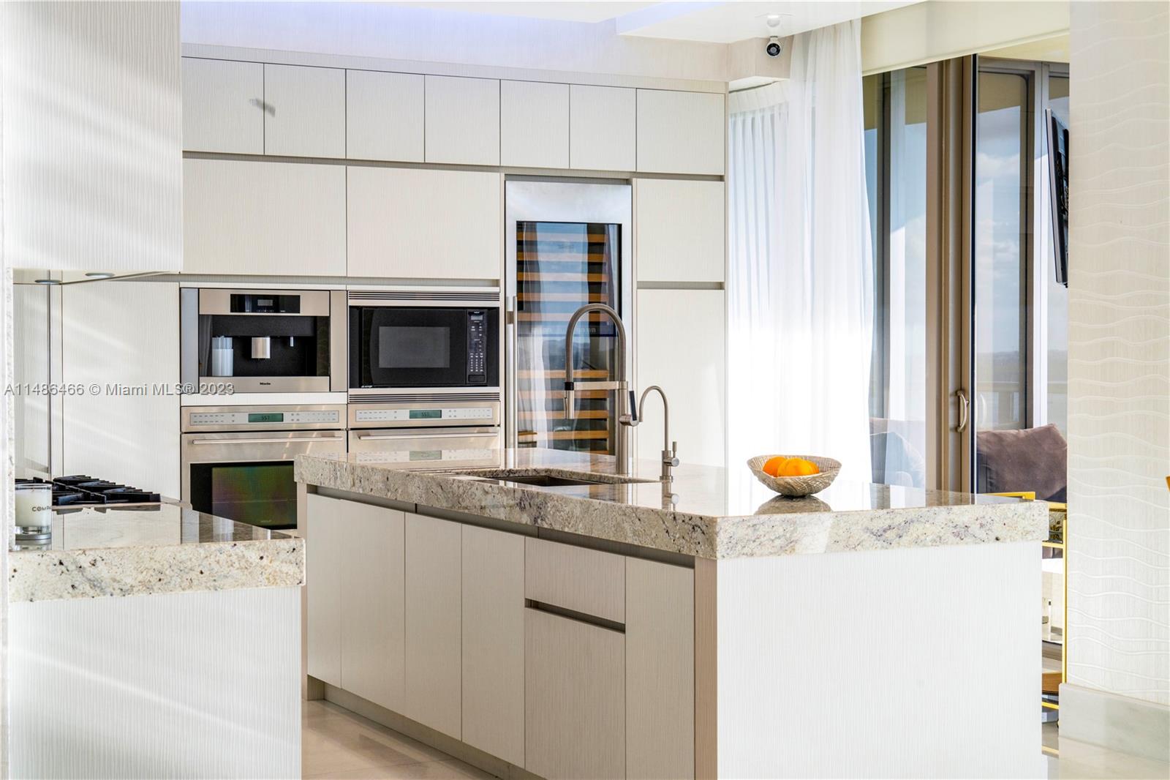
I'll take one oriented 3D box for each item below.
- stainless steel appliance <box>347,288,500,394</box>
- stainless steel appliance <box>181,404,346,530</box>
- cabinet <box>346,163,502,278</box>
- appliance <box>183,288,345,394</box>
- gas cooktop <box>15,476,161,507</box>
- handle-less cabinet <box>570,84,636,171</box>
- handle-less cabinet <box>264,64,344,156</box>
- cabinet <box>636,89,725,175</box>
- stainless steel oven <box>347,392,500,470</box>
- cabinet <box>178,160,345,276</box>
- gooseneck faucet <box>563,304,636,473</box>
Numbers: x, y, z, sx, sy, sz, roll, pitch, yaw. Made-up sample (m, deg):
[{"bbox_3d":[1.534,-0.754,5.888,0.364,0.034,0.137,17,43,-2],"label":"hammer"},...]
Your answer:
[{"bbox_3d":[-0.856,-0.227,8.629,0.757,0.495,0.500,-1,1,-25],"label":"stainless steel appliance"},{"bbox_3d":[-1.555,0.424,8.307,0.760,0.720,0.600,-1,2,-25],"label":"stainless steel appliance"},{"bbox_3d":[-0.860,-0.784,8.627,0.764,0.508,0.520,-1,1,-25],"label":"cabinet"},{"bbox_3d":[-1.550,-0.226,8.304,0.764,0.466,0.500,-1,1,-25],"label":"appliance"},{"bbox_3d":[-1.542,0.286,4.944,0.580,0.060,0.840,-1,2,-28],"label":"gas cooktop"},{"bbox_3d":[-0.020,-1.288,9.010,0.365,0.412,0.520,-1,1,-25],"label":"handle-less cabinet"},{"bbox_3d":[-1.393,-1.267,8.373,0.384,0.408,0.600,-1,2,-25],"label":"handle-less cabinet"},{"bbox_3d":[0.373,-1.296,9.194,0.504,0.412,0.520,-1,1,-25],"label":"cabinet"},{"bbox_3d":[-0.863,0.407,8.633,0.759,0.720,0.600,-1,2,-25],"label":"stainless steel oven"},{"bbox_3d":[-1.565,-0.776,8.304,0.761,0.502,0.600,-1,2,-25],"label":"cabinet"},{"bbox_3d":[0.058,0.004,5.631,0.240,0.540,0.100,-1,2,-36],"label":"gooseneck faucet"}]

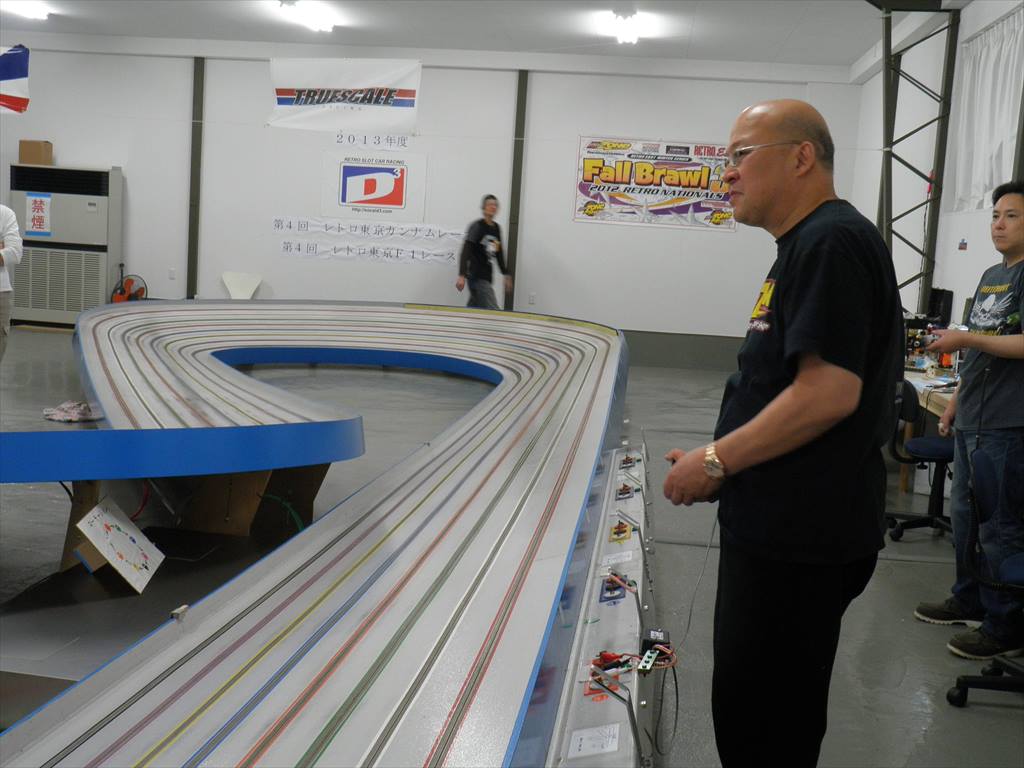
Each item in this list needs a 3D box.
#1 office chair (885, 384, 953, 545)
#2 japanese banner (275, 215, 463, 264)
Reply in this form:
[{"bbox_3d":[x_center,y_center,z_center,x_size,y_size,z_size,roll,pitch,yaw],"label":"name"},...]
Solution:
[{"bbox_3d":[2.211,0.371,6.170,0.570,0.810,0.570,4,7,0],"label":"office chair"},{"bbox_3d":[-1.661,-1.667,14.190,2.340,0.480,0.015,4,7,5],"label":"japanese banner"}]

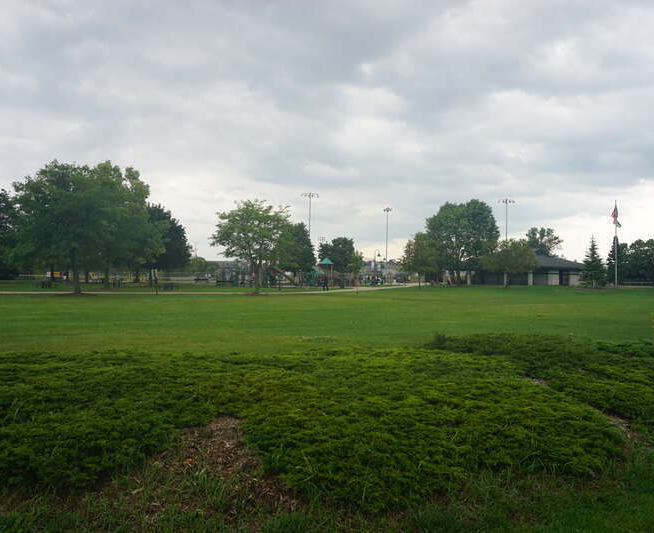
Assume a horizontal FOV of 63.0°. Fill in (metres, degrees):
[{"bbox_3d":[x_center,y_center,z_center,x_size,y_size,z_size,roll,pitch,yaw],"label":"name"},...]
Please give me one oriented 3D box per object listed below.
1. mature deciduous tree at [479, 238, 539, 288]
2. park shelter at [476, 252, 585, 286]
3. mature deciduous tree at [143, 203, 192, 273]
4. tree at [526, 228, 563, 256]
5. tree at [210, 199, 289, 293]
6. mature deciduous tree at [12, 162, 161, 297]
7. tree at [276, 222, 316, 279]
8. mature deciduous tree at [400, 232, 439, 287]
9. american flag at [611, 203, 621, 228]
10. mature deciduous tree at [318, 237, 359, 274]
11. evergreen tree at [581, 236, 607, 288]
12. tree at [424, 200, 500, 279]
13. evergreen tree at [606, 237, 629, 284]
[{"bbox_3d":[23.150,-0.360,68.000,7.170,6.160,7.170,0,-1,0],"label":"mature deciduous tree"},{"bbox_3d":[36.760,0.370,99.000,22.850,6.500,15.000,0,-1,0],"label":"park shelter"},{"bbox_3d":[-28.150,-3.590,87.000,12.070,13.710,11.500,0,-1,0],"label":"mature deciduous tree"},{"bbox_3d":[42.110,-2.220,103.000,6.930,10.620,6.930,0,-1,0],"label":"tree"},{"bbox_3d":[-6.860,-1.780,47.500,6.830,8.370,6.830,0,-1,0],"label":"tree"},{"bbox_3d":[-21.160,-3.440,47.000,12.570,11.640,12.570,0,-1,0],"label":"mature deciduous tree"},{"bbox_3d":[-5.080,-2.060,86.000,6.610,10.080,6.600,0,-1,0],"label":"tree"},{"bbox_3d":[14.050,-0.970,81.000,6.230,8.390,6.100,0,-1,0],"label":"mature deciduous tree"},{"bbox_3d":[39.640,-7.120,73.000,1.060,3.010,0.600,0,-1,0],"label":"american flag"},{"bbox_3d":[2.120,-1.100,94.000,7.010,8.020,7.010,0,-1,0],"label":"mature deciduous tree"},{"bbox_3d":[33.110,-0.480,66.000,3.120,6.350,3.120,0,-1,0],"label":"evergreen tree"},{"bbox_3d":[20.580,-3.610,81.000,10.900,12.840,10.900,0,-1,0],"label":"tree"},{"bbox_3d":[51.710,-0.980,95.000,4.370,8.730,4.300,0,-1,0],"label":"evergreen tree"}]

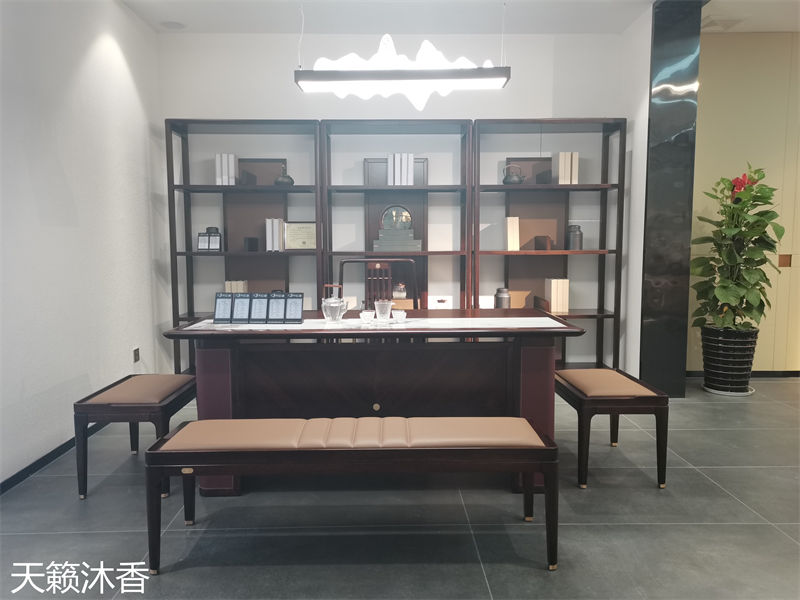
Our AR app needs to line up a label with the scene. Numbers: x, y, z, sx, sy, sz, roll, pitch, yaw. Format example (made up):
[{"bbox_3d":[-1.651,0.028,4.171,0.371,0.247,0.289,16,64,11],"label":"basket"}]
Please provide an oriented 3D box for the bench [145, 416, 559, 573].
[{"bbox_3d":[-0.159,0.698,2.214,1.377,0.433,0.369,0,5,-1],"label":"bench"}]

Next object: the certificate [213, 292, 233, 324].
[{"bbox_3d":[-0.833,0.043,2.850,0.082,0.147,0.025,0,-12,0],"label":"certificate"}]

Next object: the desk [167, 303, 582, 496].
[{"bbox_3d":[-0.107,0.467,3.014,1.784,0.744,0.851,0,5,-1],"label":"desk"}]

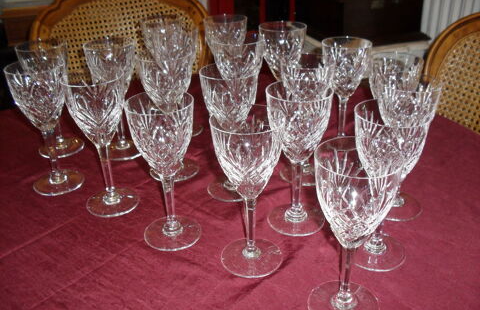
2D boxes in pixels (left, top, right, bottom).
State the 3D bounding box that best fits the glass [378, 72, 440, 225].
[{"bbox_3d":[0.205,-0.009,0.622,0.075,0.177,0.075,-1,27,0],"label":"glass"}]

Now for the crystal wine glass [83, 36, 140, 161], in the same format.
[{"bbox_3d":[-0.201,-0.091,0.796,0.077,0.183,0.077,-1,27,0],"label":"crystal wine glass"}]

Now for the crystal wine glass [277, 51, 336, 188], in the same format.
[{"bbox_3d":[0.096,-0.050,0.709,0.075,0.177,0.075,-1,27,0],"label":"crystal wine glass"}]

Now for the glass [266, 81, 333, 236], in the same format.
[{"bbox_3d":[0.071,0.005,0.595,0.076,0.180,0.076,-2,27,0],"label":"glass"}]

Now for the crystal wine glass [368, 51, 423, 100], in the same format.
[{"bbox_3d":[0.218,-0.053,0.709,0.074,0.176,0.074,-1,27,0],"label":"crystal wine glass"}]

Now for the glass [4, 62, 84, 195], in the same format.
[{"bbox_3d":[-0.278,-0.039,0.701,0.076,0.180,0.076,-2,27,0],"label":"glass"}]

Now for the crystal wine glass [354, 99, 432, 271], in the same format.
[{"bbox_3d":[0.158,0.035,0.538,0.075,0.177,0.075,-1,27,0],"label":"crystal wine glass"}]

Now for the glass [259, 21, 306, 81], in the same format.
[{"bbox_3d":[0.075,-0.135,0.865,0.079,0.186,0.079,-1,27,0],"label":"glass"}]

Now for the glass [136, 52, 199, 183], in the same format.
[{"bbox_3d":[-0.104,-0.056,0.725,0.076,0.180,0.076,-2,27,0],"label":"glass"}]

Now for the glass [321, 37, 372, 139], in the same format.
[{"bbox_3d":[0.167,-0.093,0.786,0.076,0.179,0.076,-1,27,0],"label":"glass"}]

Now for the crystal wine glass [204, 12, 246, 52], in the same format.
[{"bbox_3d":[-0.024,-0.170,0.939,0.076,0.180,0.076,-2,27,0],"label":"crystal wine glass"}]

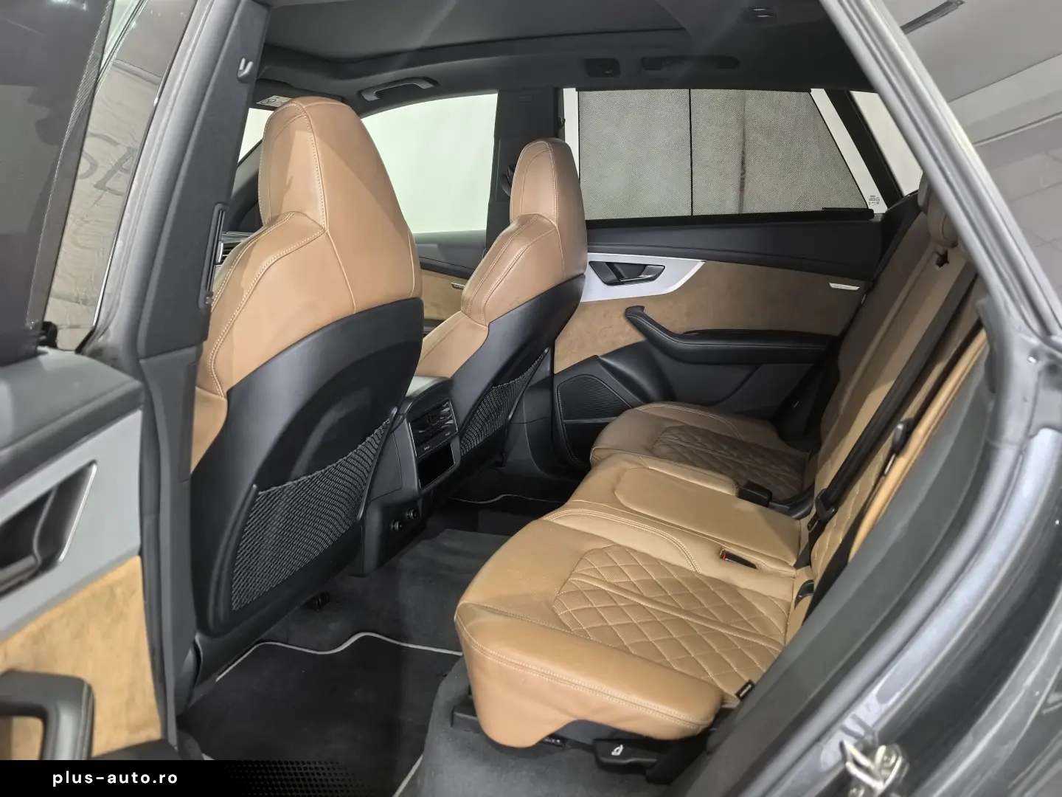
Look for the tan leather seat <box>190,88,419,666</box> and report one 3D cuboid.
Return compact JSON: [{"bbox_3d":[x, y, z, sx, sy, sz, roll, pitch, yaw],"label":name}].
[{"bbox_3d":[-0.638,-0.028,1.551,0.850,1.000,0.560,4,14,18],"label":"tan leather seat"}]

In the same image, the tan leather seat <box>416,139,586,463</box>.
[{"bbox_3d":[-0.292,-0.174,2.221,0.860,0.985,0.560,4,14,18],"label":"tan leather seat"}]

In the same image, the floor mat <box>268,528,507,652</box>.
[{"bbox_3d":[-0.222,0.416,1.871,0.540,0.110,0.510,4,14,18],"label":"floor mat"}]

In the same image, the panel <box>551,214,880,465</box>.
[{"bbox_3d":[0.499,-0.123,2.388,0.940,0.810,0.140,4,14,18],"label":"panel"}]

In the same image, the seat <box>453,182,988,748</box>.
[{"bbox_3d":[0.492,-0.036,1.609,0.850,0.870,1.420,4,14,18],"label":"seat"}]

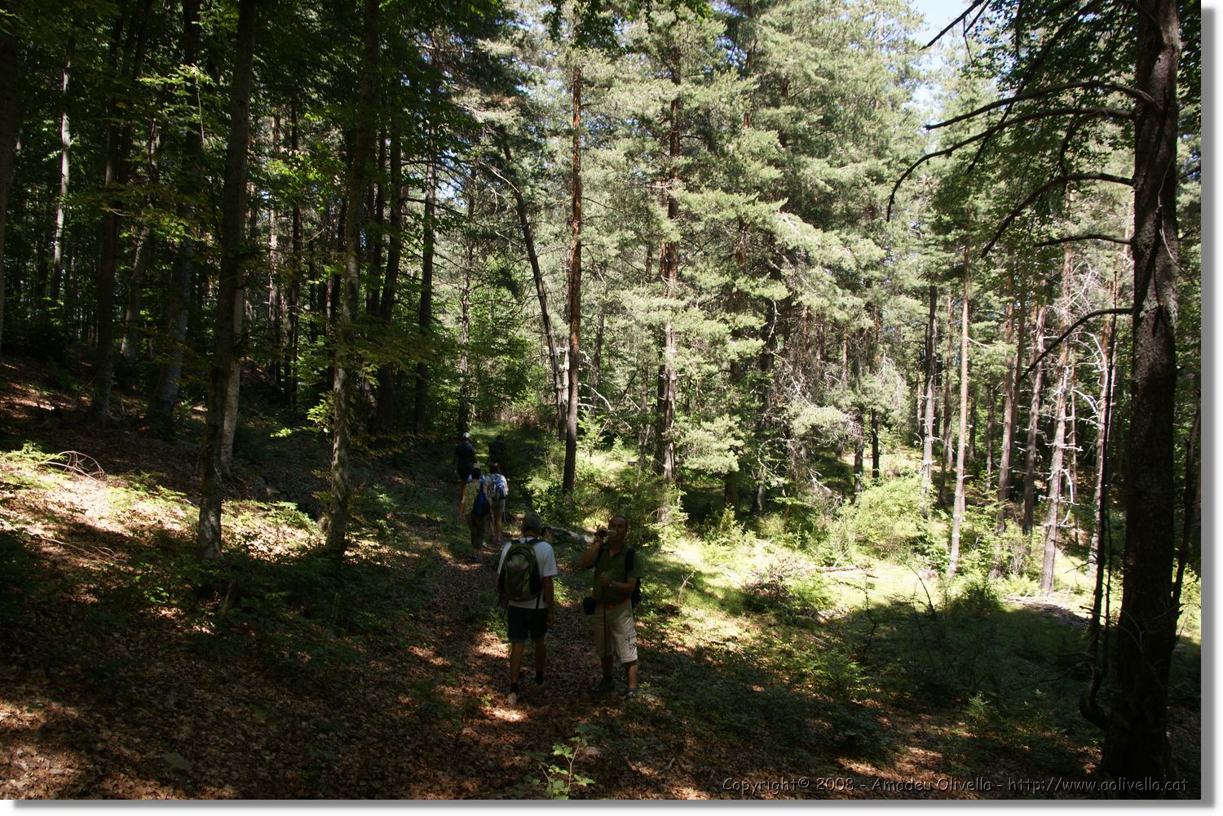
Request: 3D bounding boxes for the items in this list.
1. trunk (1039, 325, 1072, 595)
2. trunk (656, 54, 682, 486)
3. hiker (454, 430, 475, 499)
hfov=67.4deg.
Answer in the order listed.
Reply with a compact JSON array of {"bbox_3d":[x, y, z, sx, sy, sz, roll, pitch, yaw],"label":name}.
[{"bbox_3d":[8.441,0.985,17.500,0.260,5.155,0.260,4,0,0],"label":"trunk"},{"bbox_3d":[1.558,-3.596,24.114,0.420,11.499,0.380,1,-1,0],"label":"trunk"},{"bbox_3d":[-3.614,1.449,22.600,0.500,1.730,0.380,3,-1,-9],"label":"hiker"}]

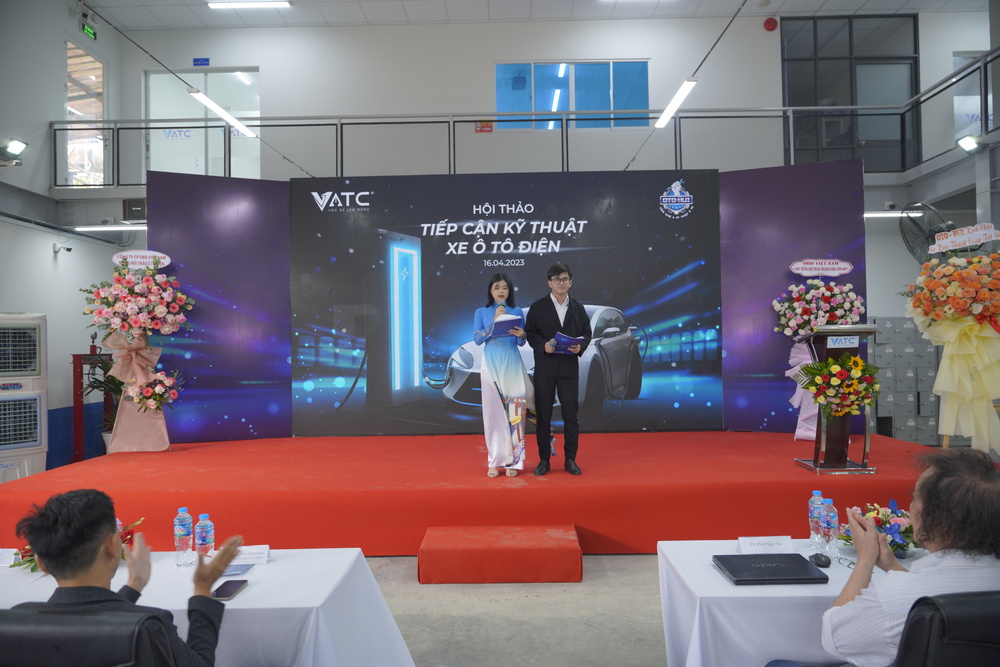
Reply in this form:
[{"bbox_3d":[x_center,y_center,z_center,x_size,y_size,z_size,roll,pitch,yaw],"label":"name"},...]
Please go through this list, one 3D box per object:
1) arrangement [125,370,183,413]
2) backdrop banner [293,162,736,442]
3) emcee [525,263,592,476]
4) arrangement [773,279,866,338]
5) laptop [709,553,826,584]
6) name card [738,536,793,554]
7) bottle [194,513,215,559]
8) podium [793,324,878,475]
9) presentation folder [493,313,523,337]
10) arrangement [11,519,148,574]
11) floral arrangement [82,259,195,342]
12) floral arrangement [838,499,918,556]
[{"bbox_3d":[-3.563,0.596,6.856,0.490,0.400,0.330,-1,0,-9],"label":"arrangement"},{"bbox_3d":[0.058,-0.345,7.756,5.000,3.020,0.060,-1,-1,1],"label":"backdrop banner"},{"bbox_3d":[0.480,0.290,5.526,0.555,1.730,0.460,-1,0,0],"label":"emcee"},{"bbox_3d":[3.259,-0.255,6.800,0.910,0.610,0.480,-1,-1,9],"label":"arrangement"},{"bbox_3d":[0.968,0.852,2.395,0.330,0.031,0.235,-1,0,0],"label":"laptop"},{"bbox_3d":[1.021,0.819,2.560,0.207,0.066,0.070,-1,-1,1],"label":"name card"},{"bbox_3d":[-1.085,0.772,2.455,0.065,0.220,0.065,-1,-1,1],"label":"bottle"},{"bbox_3d":[2.782,0.533,5.583,0.480,1.170,0.570,-1,0,4],"label":"podium"},{"bbox_3d":[0.059,-0.059,5.275,0.225,0.030,0.270,0,-38,4],"label":"presentation folder"},{"bbox_3d":[-1.597,0.780,2.520,0.480,0.220,0.290,-1,-1,1],"label":"arrangement"},{"bbox_3d":[-3.660,-0.334,6.750,1.050,0.820,0.550,-1,-1,-9],"label":"floral arrangement"},{"bbox_3d":[1.459,0.733,2.530,0.360,0.225,0.300,-1,-1,1],"label":"floral arrangement"}]

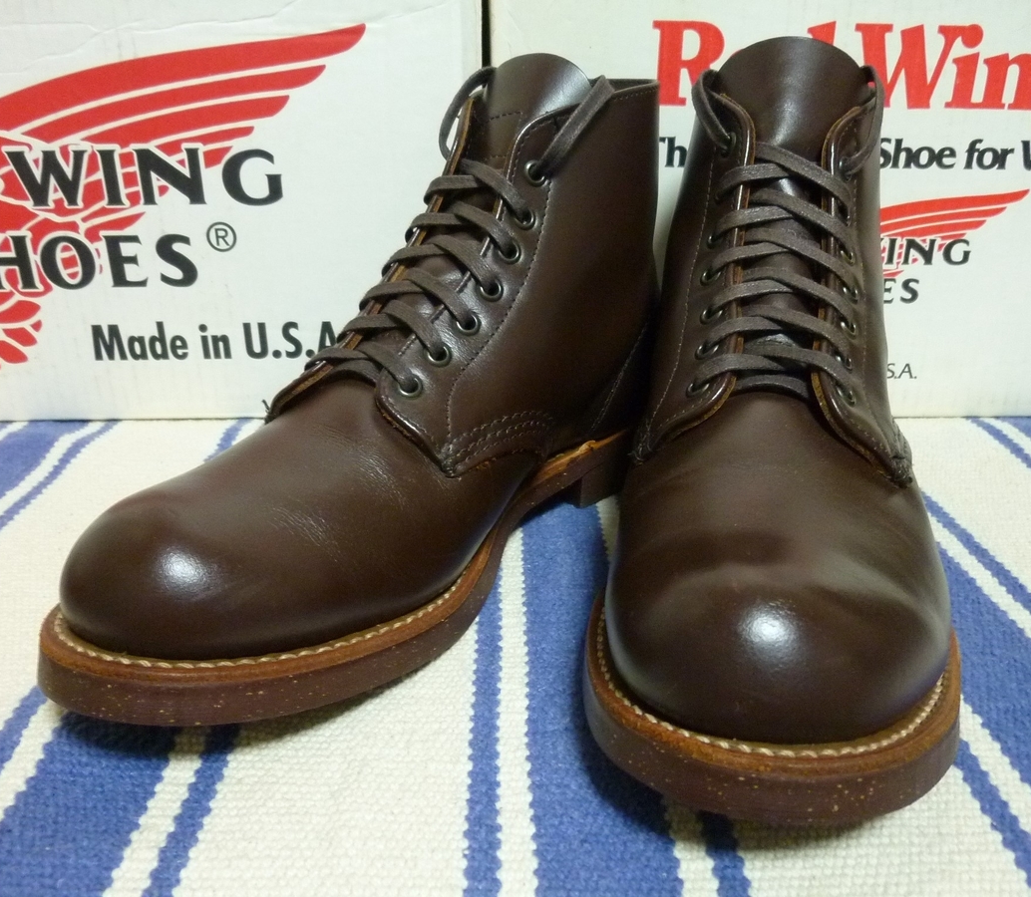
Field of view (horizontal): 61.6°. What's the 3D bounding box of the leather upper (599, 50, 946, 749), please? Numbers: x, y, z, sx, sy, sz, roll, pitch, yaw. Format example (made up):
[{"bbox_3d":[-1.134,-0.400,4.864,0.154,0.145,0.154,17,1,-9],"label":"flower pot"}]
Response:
[{"bbox_3d":[0.092,-0.057,0.289,0.102,0.154,0.284,5,23,13],"label":"leather upper"}]

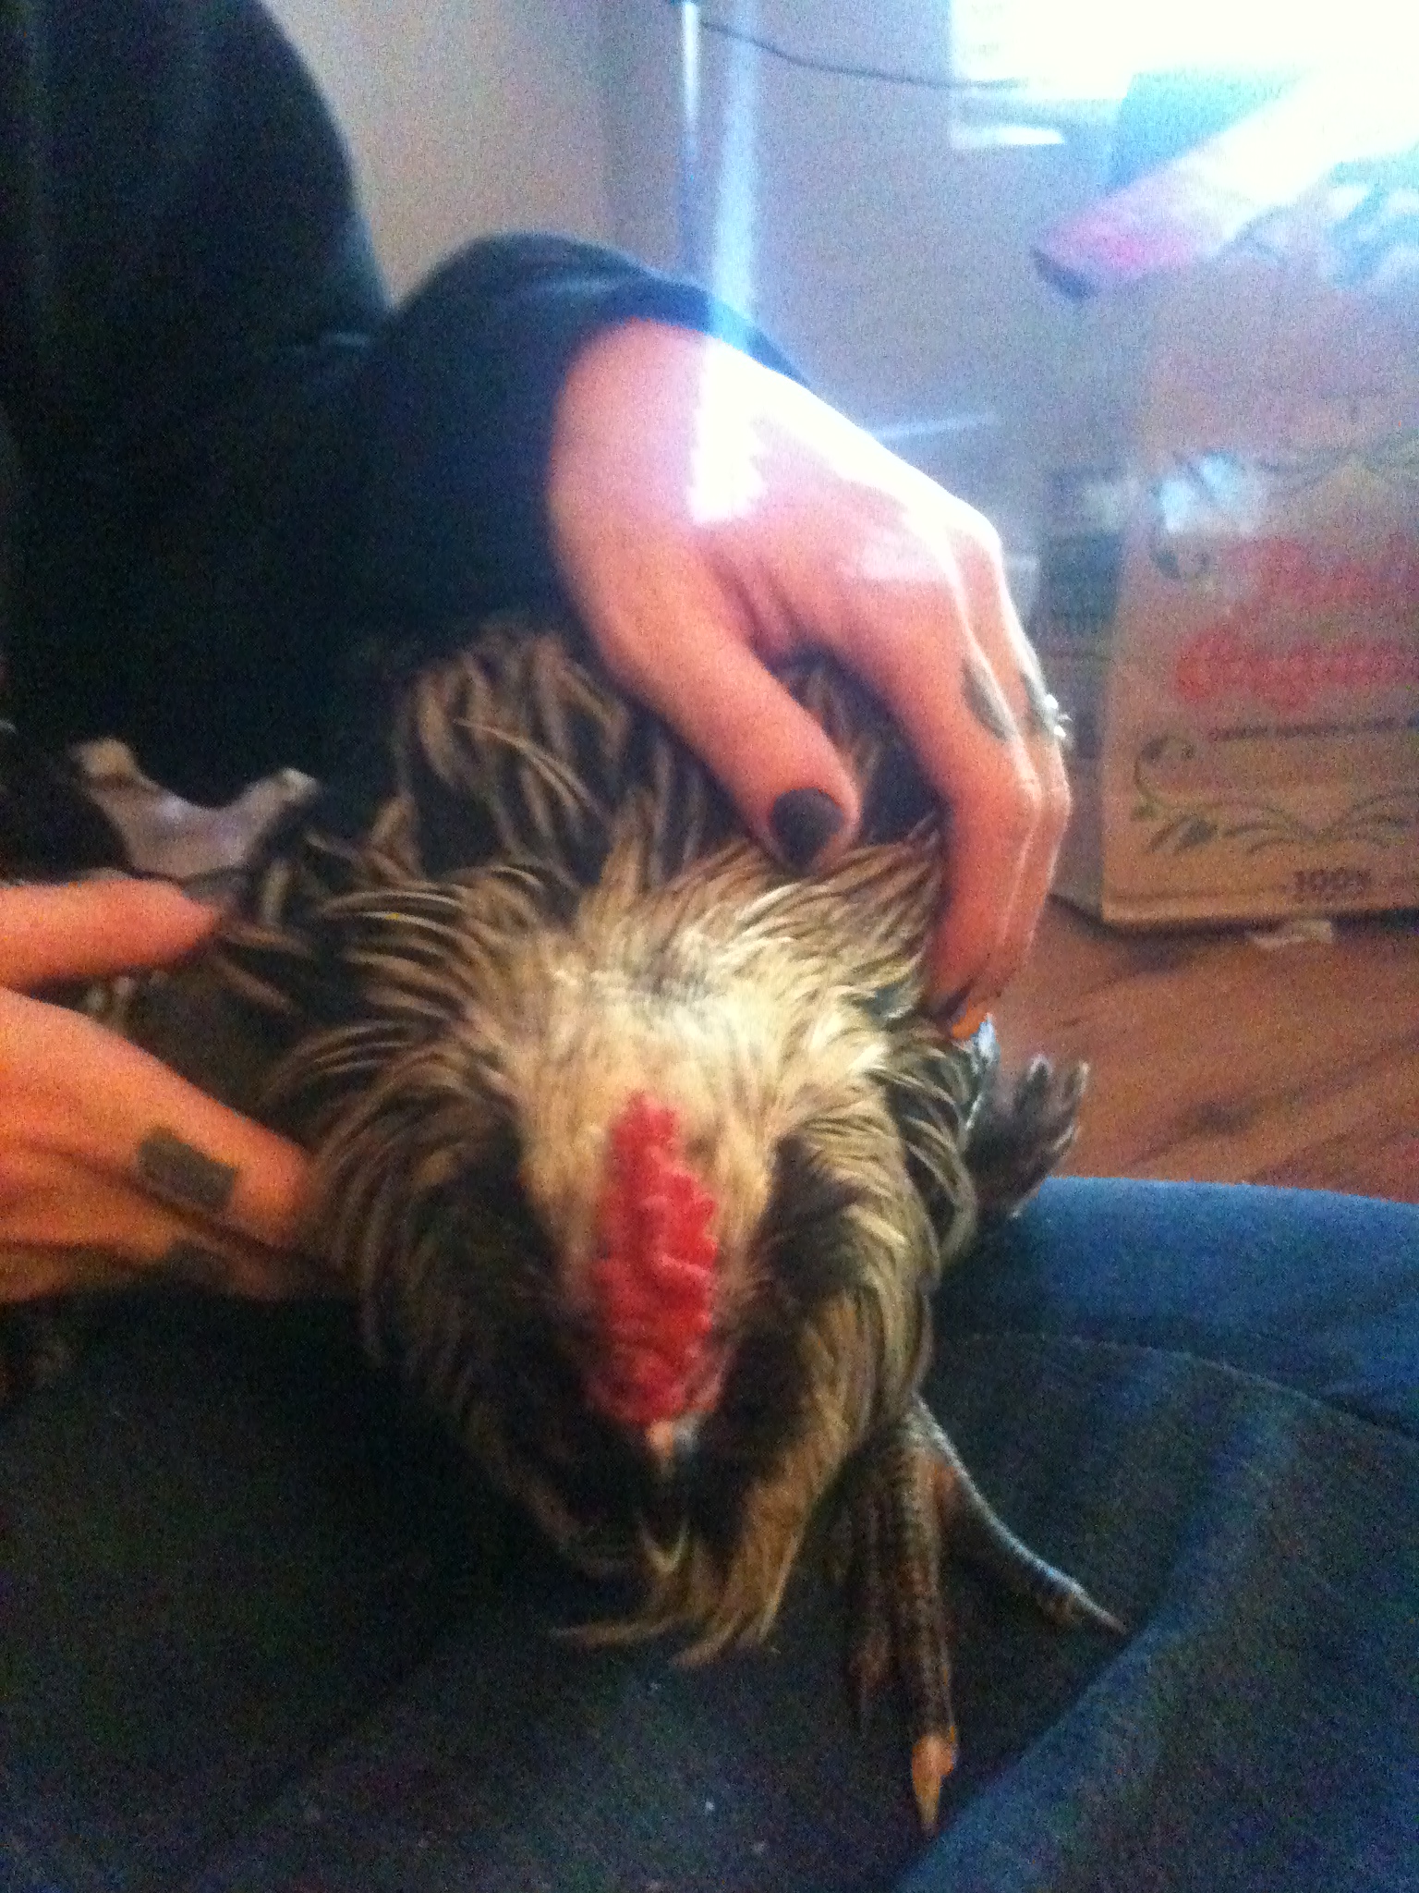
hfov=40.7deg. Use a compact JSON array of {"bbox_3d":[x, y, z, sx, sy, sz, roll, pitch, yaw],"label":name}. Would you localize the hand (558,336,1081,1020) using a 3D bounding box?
[{"bbox_3d":[0.028,-0.065,0.420,0.085,0.158,0.095,-36,-18,12],"label":"hand"}]

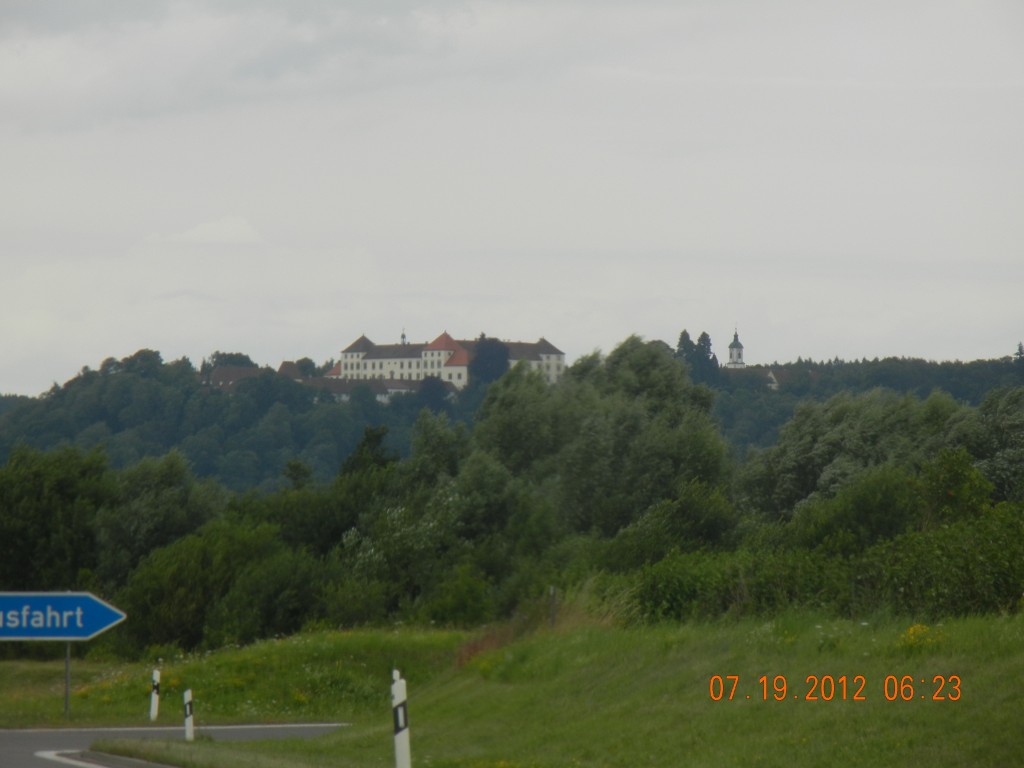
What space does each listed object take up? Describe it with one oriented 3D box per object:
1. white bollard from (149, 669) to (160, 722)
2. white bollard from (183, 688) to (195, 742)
[{"bbox_3d":[-6.965,6.076,173.000,0.125,1.000,0.115,3,-2,0],"label":"white bollard"},{"bbox_3d":[-5.938,6.087,163.000,0.125,0.950,0.115,-2,-2,0],"label":"white bollard"}]

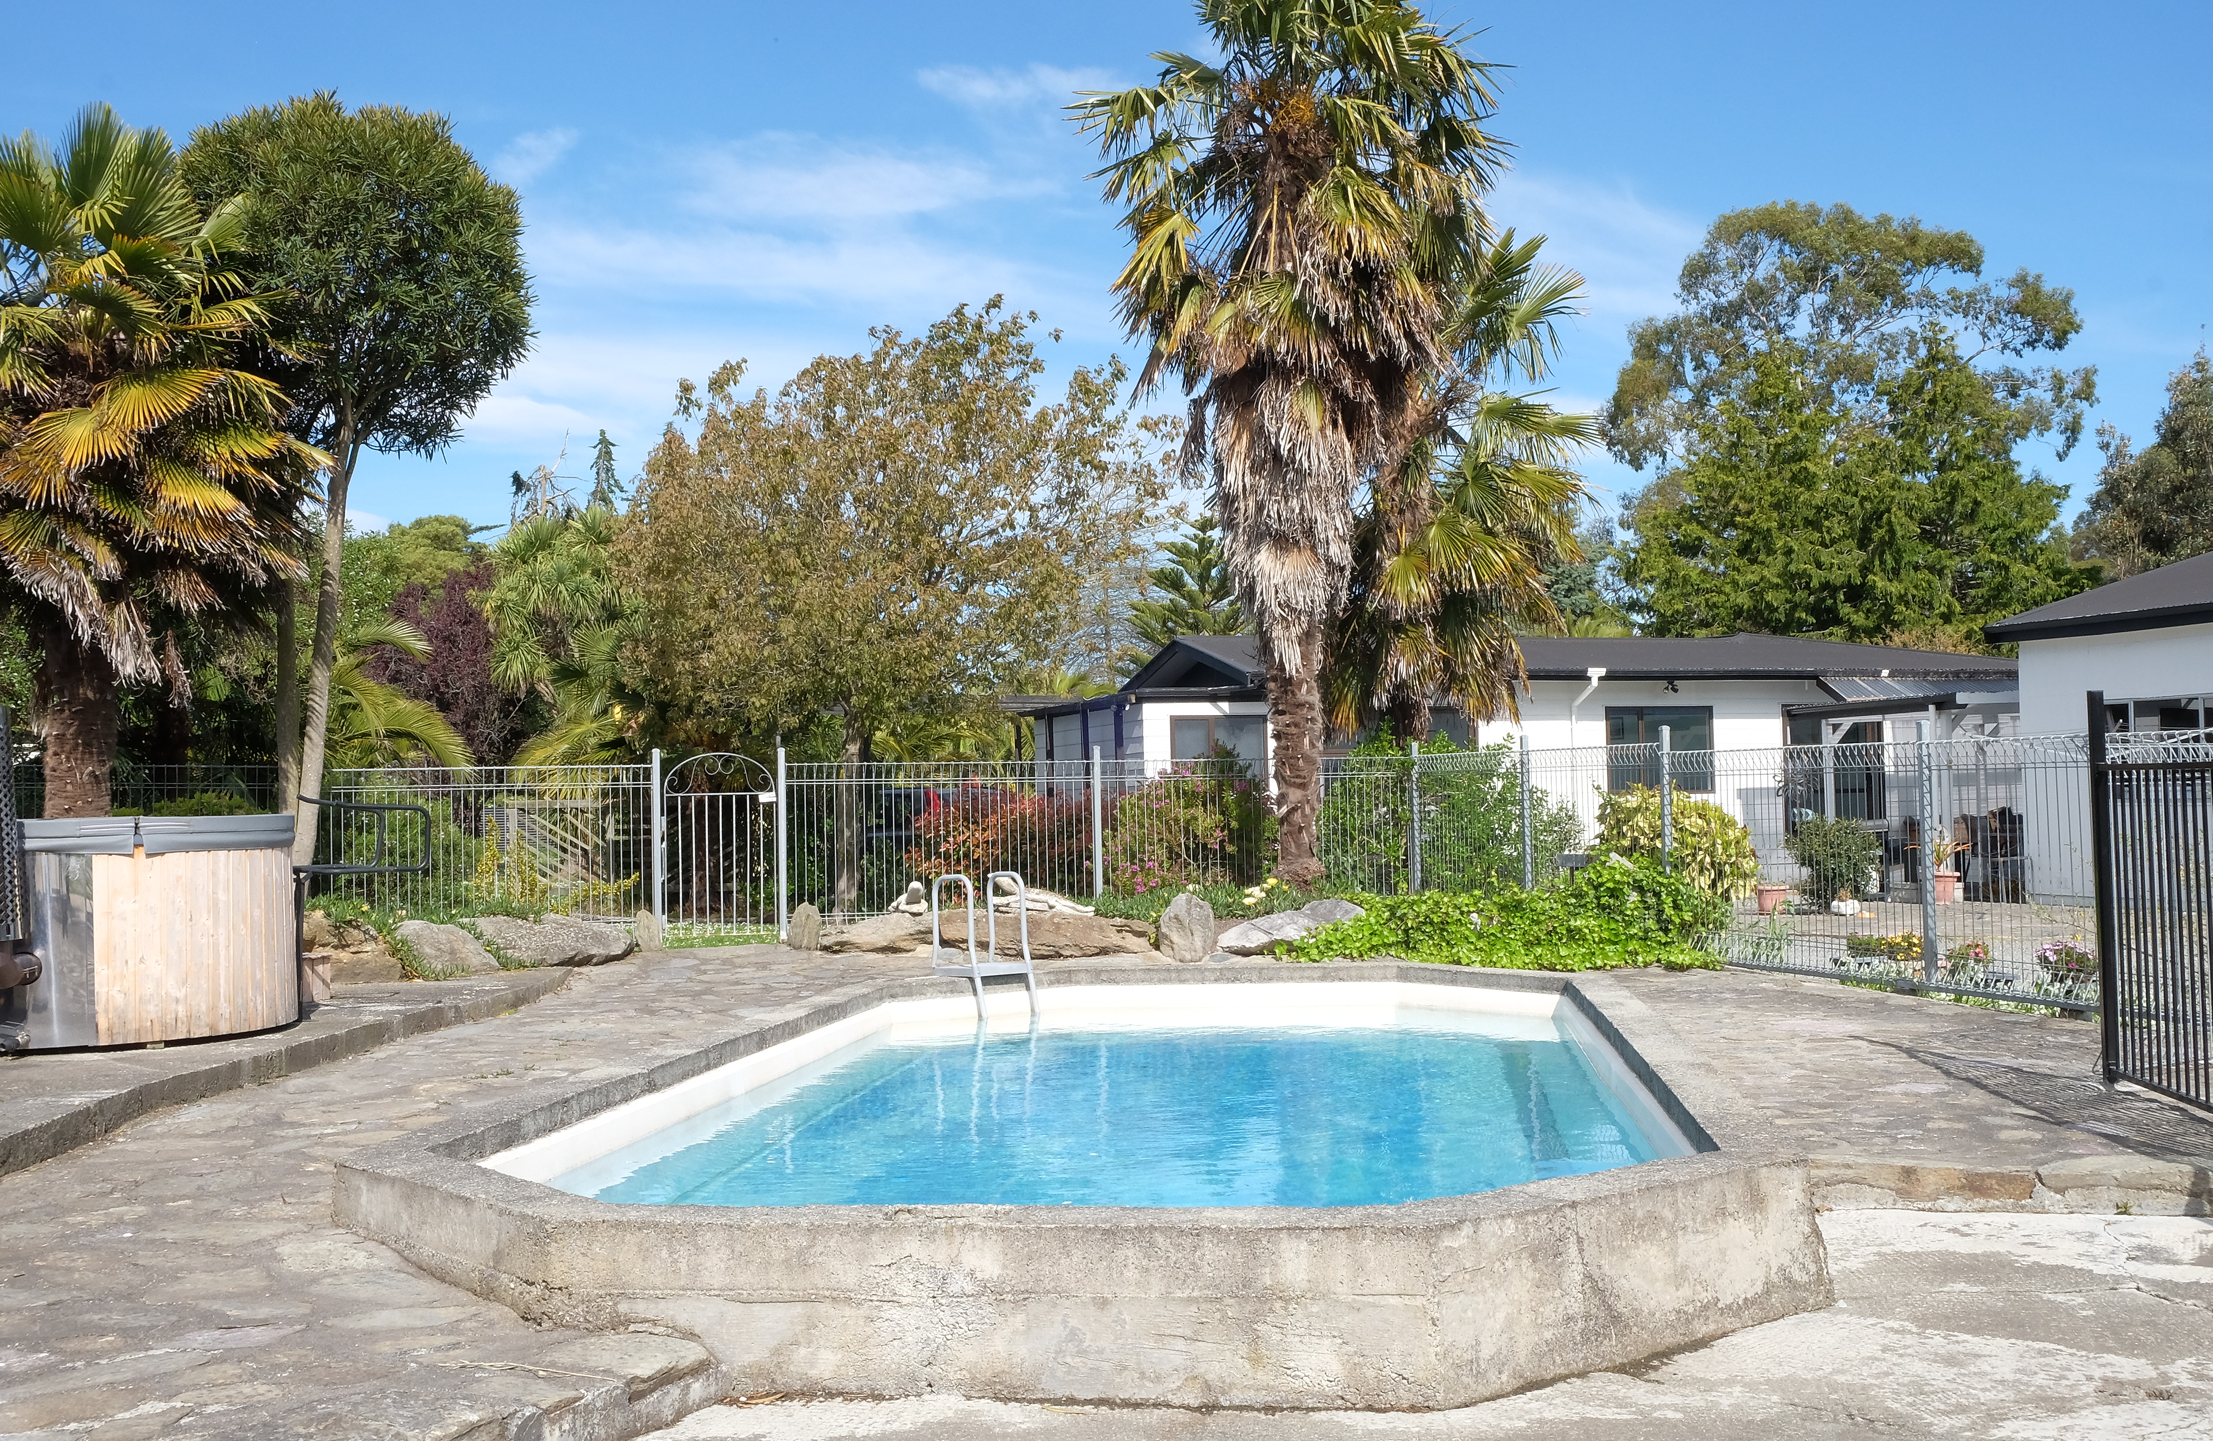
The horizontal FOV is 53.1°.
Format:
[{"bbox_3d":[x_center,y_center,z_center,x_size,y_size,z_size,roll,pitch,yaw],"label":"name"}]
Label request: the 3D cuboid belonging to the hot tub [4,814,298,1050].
[{"bbox_3d":[-4.878,0.949,10.512,1.980,1.000,1.980,-1,-2,0],"label":"hot tub"}]

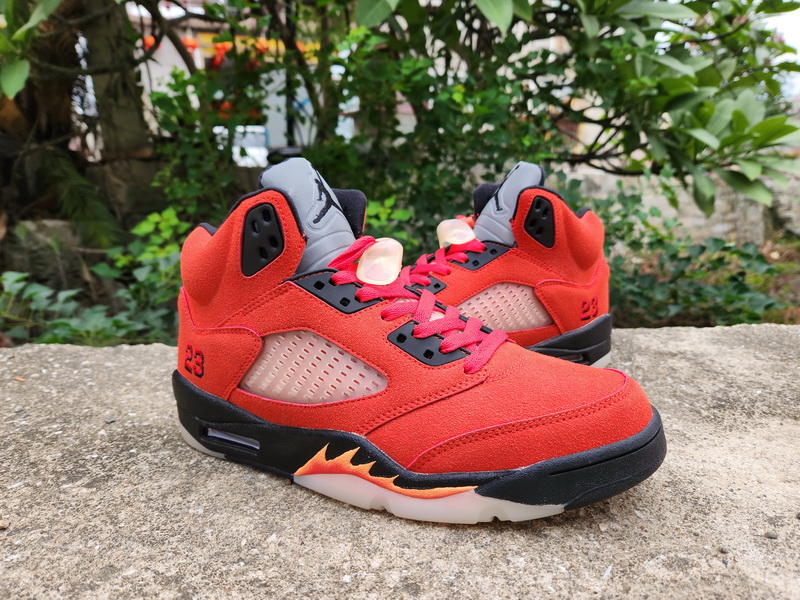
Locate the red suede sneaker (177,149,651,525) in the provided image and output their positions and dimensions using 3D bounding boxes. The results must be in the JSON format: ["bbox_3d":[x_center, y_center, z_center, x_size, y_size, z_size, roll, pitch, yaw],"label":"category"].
[{"bbox_3d":[0.002,0.008,0.307,0.301,0.178,0.112,3,12,19],"label":"red suede sneaker"}]

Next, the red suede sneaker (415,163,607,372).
[{"bbox_3d":[0.038,-0.024,0.464,0.301,0.178,0.112,-2,12,-7],"label":"red suede sneaker"}]

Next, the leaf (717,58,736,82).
[{"bbox_3d":[0.860,-0.605,1.400,0.050,0.068,0.025,6,23,30],"label":"leaf"}]

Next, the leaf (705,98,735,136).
[{"bbox_3d":[0.781,-0.446,1.300,0.050,0.105,0.025,27,28,21],"label":"leaf"}]

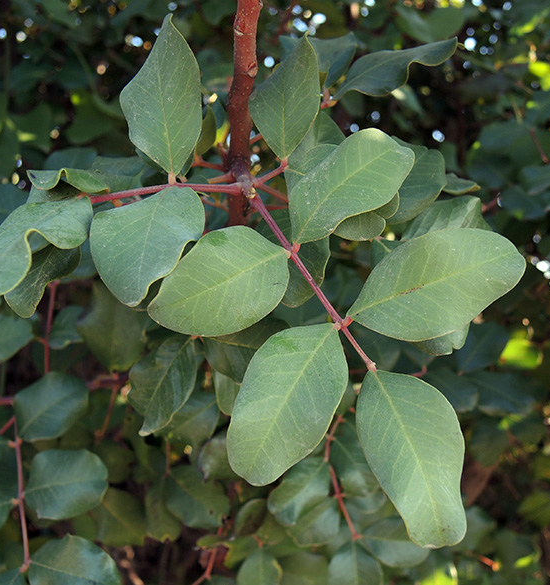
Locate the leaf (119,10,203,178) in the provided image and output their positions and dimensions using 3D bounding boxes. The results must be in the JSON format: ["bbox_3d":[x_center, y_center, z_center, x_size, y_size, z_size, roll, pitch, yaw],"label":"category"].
[{"bbox_3d":[-0.052,-0.090,0.286,0.035,0.073,0.013,-1,-2,-9],"label":"leaf"}]

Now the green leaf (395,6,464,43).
[{"bbox_3d":[0.176,-0.306,0.720,0.080,0.052,0.025,0,-14,0],"label":"green leaf"}]

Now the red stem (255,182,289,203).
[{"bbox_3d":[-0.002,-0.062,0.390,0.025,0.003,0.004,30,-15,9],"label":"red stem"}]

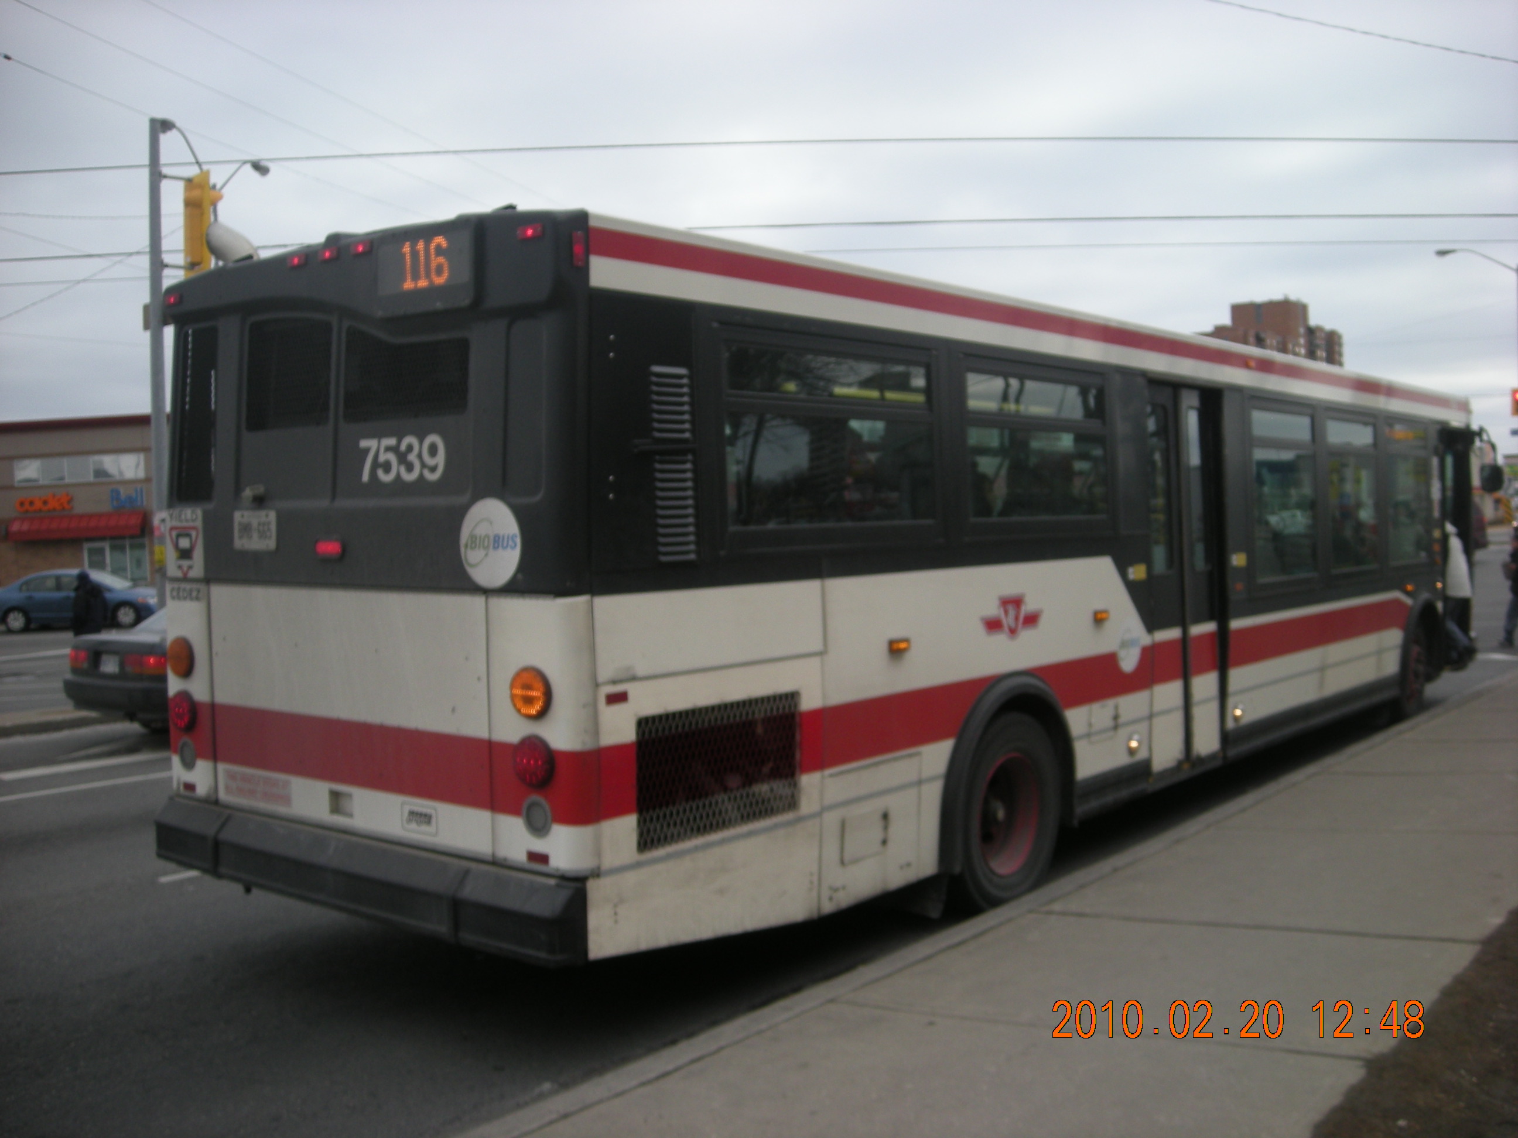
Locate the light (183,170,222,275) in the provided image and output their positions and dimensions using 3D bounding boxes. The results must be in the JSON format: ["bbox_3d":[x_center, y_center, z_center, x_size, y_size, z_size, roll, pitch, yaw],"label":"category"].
[{"bbox_3d":[-5.932,-3.646,16.300,0.380,1.100,0.470,-4,3,-35],"label":"light"}]

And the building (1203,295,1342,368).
[{"bbox_3d":[135.970,-45.532,405.000,30.000,48.000,23.000,0,3,30],"label":"building"}]

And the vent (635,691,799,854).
[{"bbox_3d":[-0.140,0.744,5.775,0.050,0.475,0.970,2,3,38],"label":"vent"}]

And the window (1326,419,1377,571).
[{"bbox_3d":[4.583,-0.564,11.893,0.060,1.120,1.250,2,3,37],"label":"window"}]

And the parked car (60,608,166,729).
[{"bbox_3d":[-4.798,0.800,16.107,1.680,1.380,4.300,0,2,37],"label":"parked car"}]

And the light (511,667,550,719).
[{"bbox_3d":[-0.786,0.429,5.240,0.180,0.180,0.050,2,3,37],"label":"light"}]

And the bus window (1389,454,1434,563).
[{"bbox_3d":[5.593,-0.505,13.200,0.050,0.895,1.282,-2,1,38],"label":"bus window"}]

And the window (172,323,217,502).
[{"bbox_3d":[-2.354,-0.649,6.427,0.299,0.743,0.050,2,1,38],"label":"window"}]

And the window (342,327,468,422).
[{"bbox_3d":[-1.317,-0.735,5.693,0.700,0.360,0.050,2,3,37],"label":"window"}]

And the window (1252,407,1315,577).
[{"bbox_3d":[3.629,-0.520,10.644,0.060,1.120,1.270,2,3,37],"label":"window"}]

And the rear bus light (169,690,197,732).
[{"bbox_3d":[-2.425,0.600,6.471,0.180,0.180,0.050,2,3,38],"label":"rear bus light"}]

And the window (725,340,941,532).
[{"bbox_3d":[0.309,-0.532,6.293,0.060,0.710,1.470,2,3,37],"label":"window"}]

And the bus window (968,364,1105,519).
[{"bbox_3d":[1.432,-0.611,7.810,0.050,0.709,1.488,-2,1,38],"label":"bus window"}]

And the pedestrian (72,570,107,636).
[{"bbox_3d":[-10.895,0.821,25.000,0.450,1.670,0.550,-1,2,12],"label":"pedestrian"}]

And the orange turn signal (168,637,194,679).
[{"bbox_3d":[-2.480,0.379,6.533,0.180,0.180,0.050,2,3,37],"label":"orange turn signal"}]

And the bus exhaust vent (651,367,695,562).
[{"bbox_3d":[-0.298,-0.374,5.525,0.040,0.696,0.201,-2,1,38],"label":"bus exhaust vent"}]

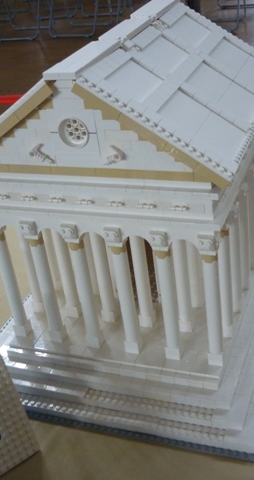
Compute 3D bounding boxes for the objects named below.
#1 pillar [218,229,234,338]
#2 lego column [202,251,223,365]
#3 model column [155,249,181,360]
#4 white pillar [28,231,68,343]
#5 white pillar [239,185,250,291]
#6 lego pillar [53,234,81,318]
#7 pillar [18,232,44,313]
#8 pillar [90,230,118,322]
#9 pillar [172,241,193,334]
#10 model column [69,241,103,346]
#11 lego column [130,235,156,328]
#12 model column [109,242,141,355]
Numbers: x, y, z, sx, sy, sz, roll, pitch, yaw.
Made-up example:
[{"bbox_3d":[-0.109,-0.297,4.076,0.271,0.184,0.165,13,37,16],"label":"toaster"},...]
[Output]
[{"bbox_3d":[0.105,0.047,0.654,0.016,0.134,0.016,4,32,22],"label":"pillar"},{"bbox_3d":[0.088,0.071,0.616,0.016,0.134,0.016,4,32,22],"label":"lego column"},{"bbox_3d":[0.044,0.067,0.634,0.016,0.134,0.016,4,32,22],"label":"model column"},{"bbox_3d":[-0.090,0.056,0.691,0.017,0.140,0.017,4,32,22],"label":"white pillar"},{"bbox_3d":[0.140,-0.004,0.733,0.017,0.140,0.017,4,32,22],"label":"white pillar"},{"bbox_3d":[-0.072,0.033,0.725,0.016,0.134,0.016,4,32,22],"label":"lego pillar"},{"bbox_3d":[-0.118,0.028,0.747,0.017,0.140,0.017,4,32,22],"label":"pillar"},{"bbox_3d":[-0.028,0.036,0.707,0.016,0.134,0.016,4,32,22],"label":"pillar"},{"bbox_3d":[0.061,0.043,0.672,0.016,0.134,0.016,4,32,22],"label":"pillar"},{"bbox_3d":[-0.045,0.060,0.673,0.017,0.140,0.017,4,32,22],"label":"model column"},{"bbox_3d":[0.017,0.039,0.694,0.017,0.140,0.017,4,32,22],"label":"lego column"},{"bbox_3d":[-0.001,0.063,0.656,0.017,0.140,0.017,4,32,22],"label":"model column"}]

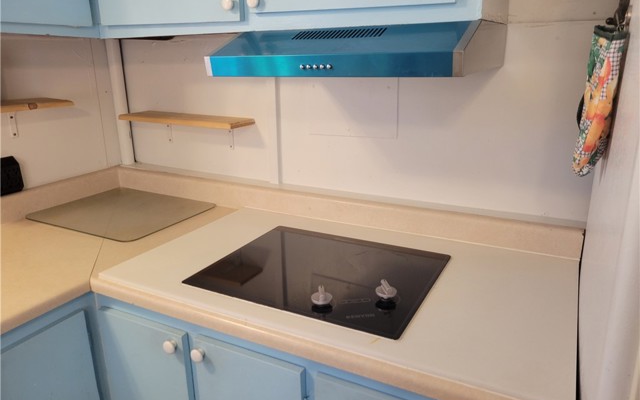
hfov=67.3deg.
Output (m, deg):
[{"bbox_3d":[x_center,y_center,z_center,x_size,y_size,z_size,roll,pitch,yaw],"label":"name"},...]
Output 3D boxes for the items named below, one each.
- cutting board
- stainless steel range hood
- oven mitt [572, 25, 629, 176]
[{"bbox_3d":[-0.690,0.037,1.686,0.507,0.007,0.409,8,19,27],"label":"cutting board"},{"bbox_3d":[0.110,-0.350,1.117,0.544,0.104,0.492,8,19,27],"label":"stainless steel range hood"},{"bbox_3d":[0.508,-0.177,0.879,0.058,0.262,0.160,8,19,27],"label":"oven mitt"}]

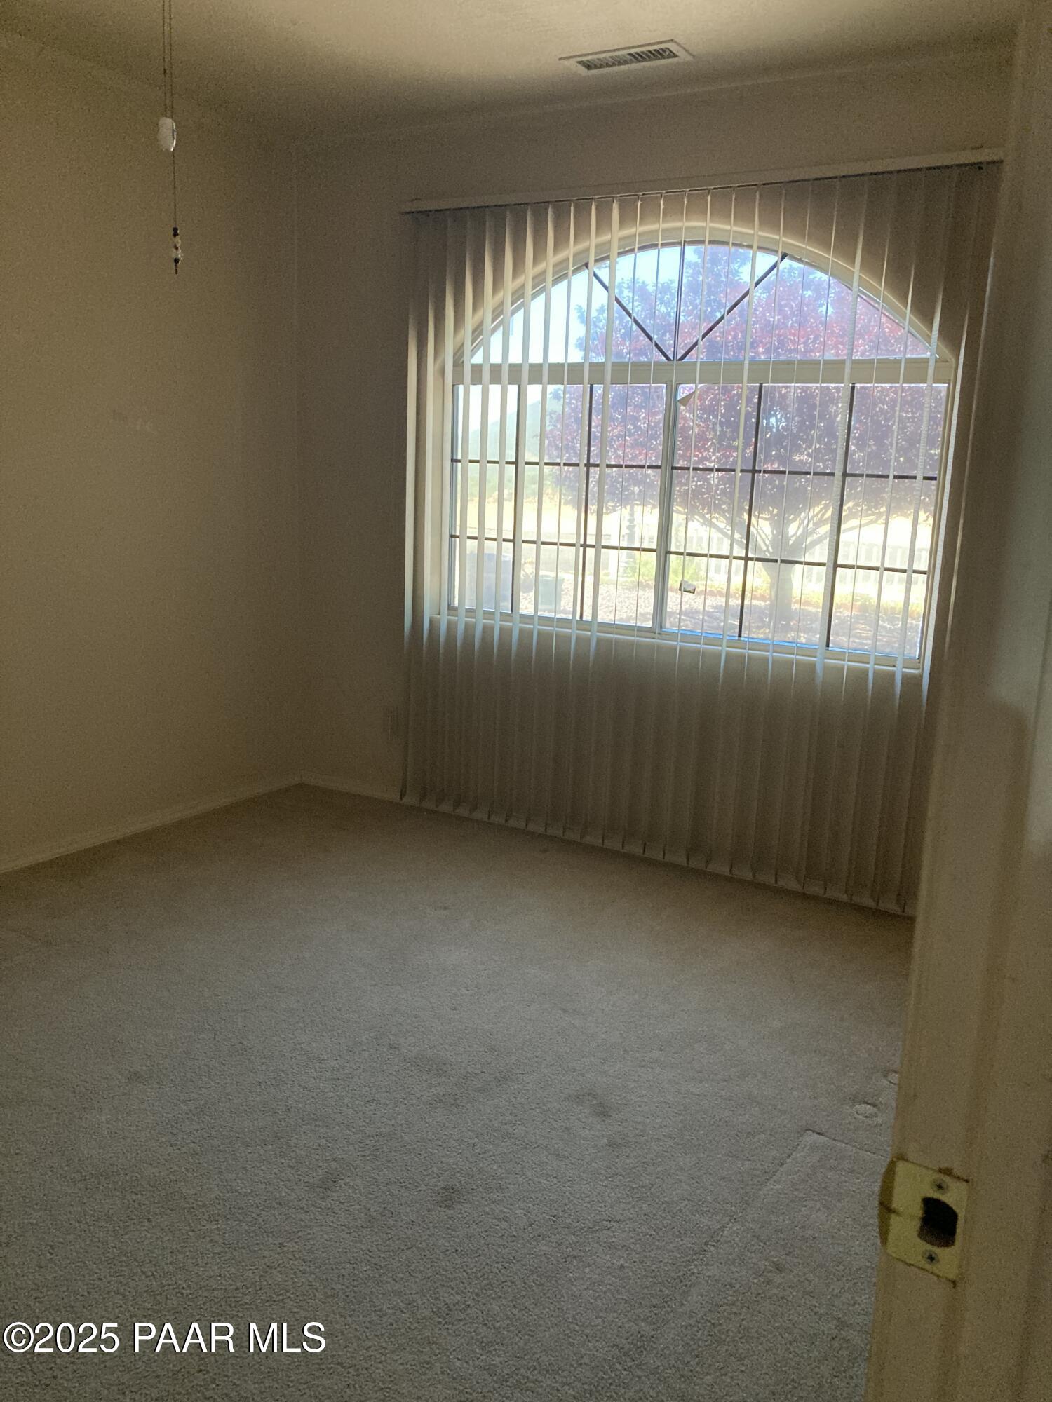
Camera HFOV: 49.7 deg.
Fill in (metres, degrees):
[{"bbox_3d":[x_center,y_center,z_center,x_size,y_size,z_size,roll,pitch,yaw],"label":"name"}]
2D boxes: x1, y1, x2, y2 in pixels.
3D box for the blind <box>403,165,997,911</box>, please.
[{"bbox_3d":[0.386,-0.540,3.674,1.941,2.135,0.095,9,14,29],"label":"blind"}]

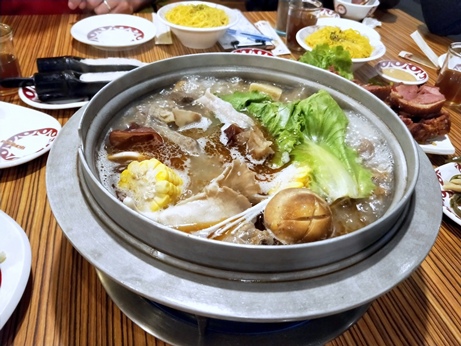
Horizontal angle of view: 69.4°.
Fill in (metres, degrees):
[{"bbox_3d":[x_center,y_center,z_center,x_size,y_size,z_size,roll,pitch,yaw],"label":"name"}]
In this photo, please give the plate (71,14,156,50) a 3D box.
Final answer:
[{"bbox_3d":[-0.235,-0.284,0.686,0.166,0.023,0.166,4,43,-4],"label":"plate"}]

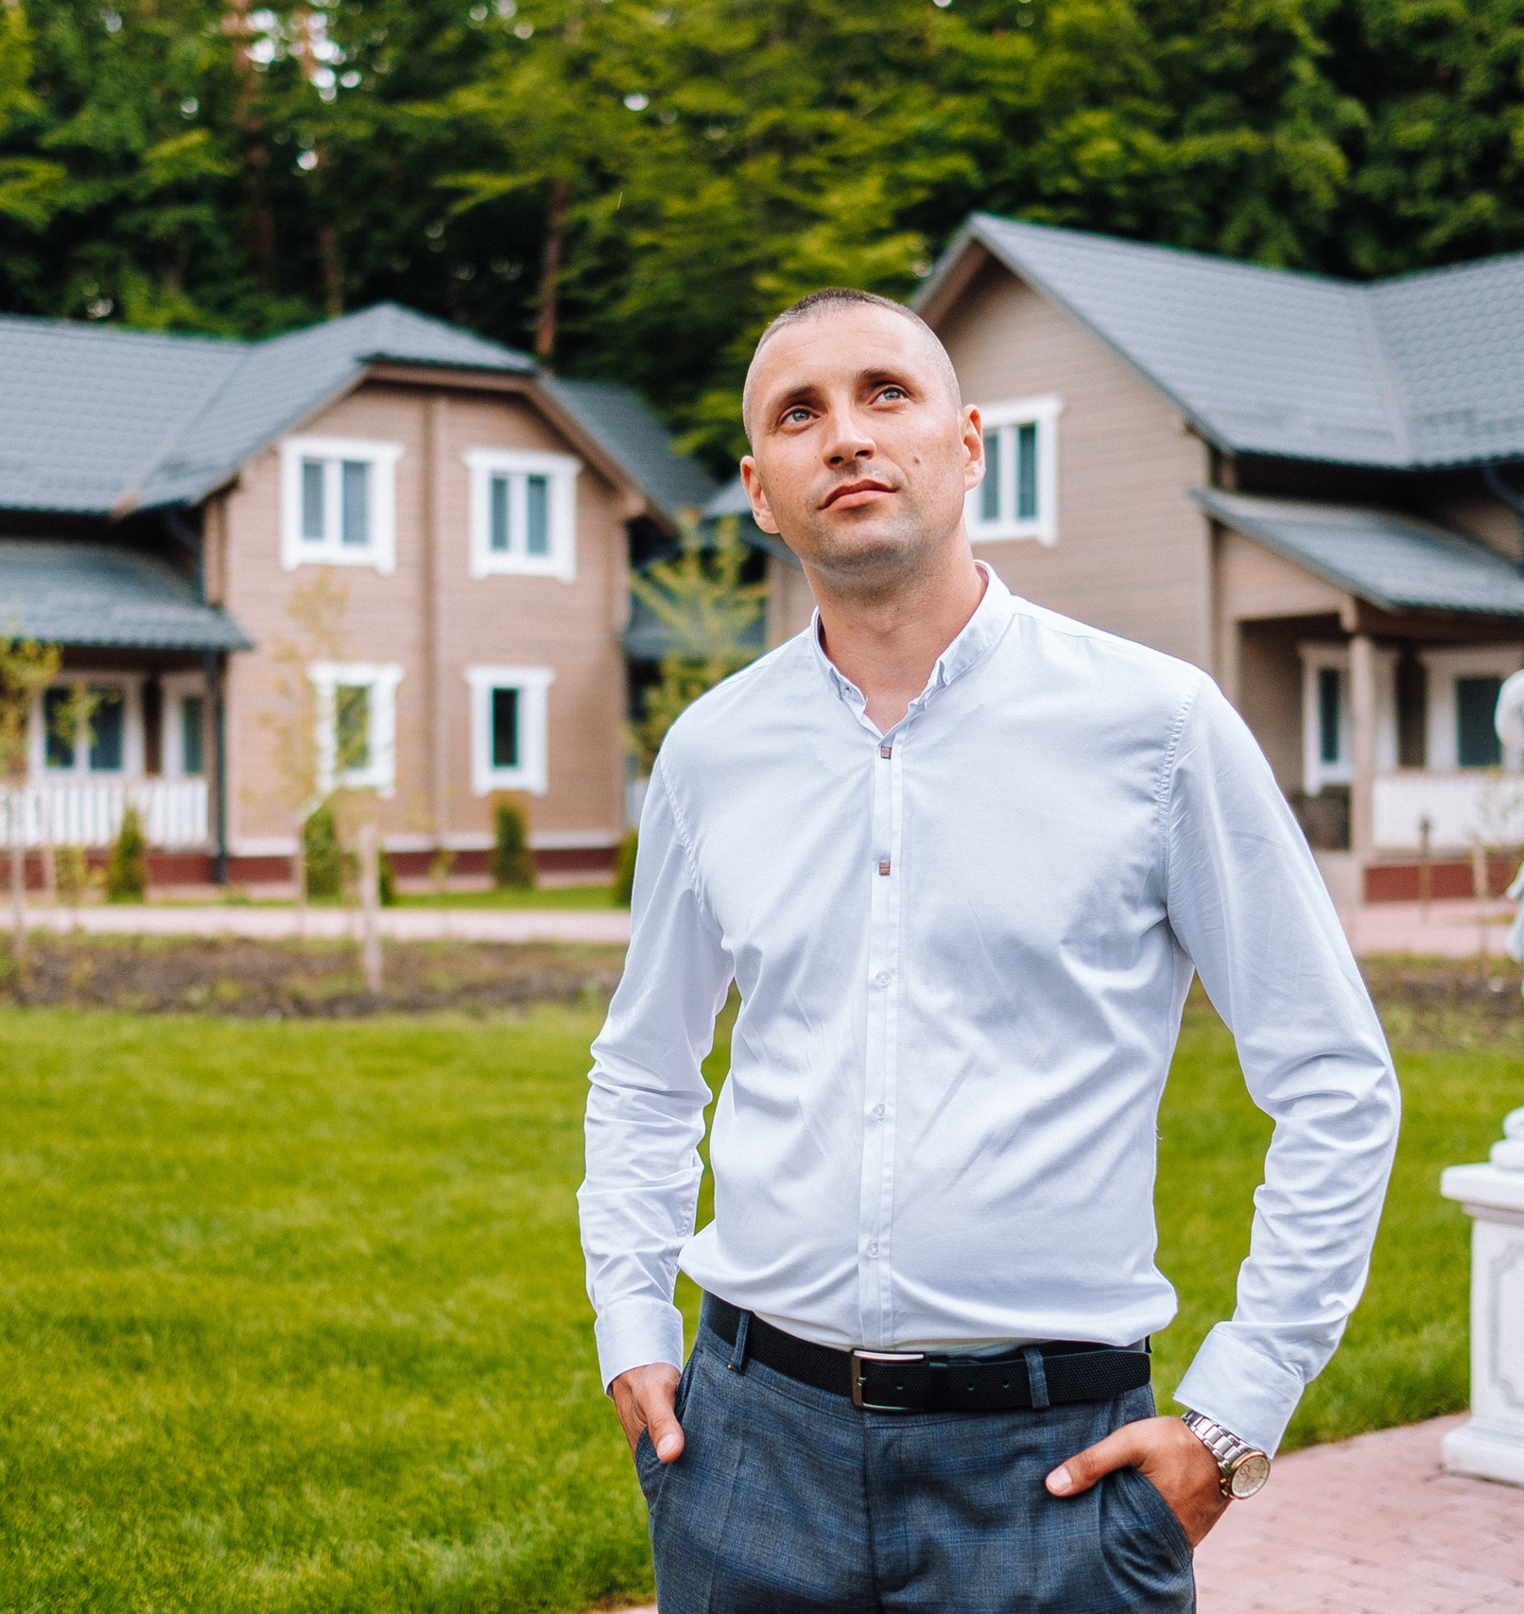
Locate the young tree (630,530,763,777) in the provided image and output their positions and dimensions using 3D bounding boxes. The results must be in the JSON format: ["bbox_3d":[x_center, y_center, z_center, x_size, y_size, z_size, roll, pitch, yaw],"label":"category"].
[{"bbox_3d":[-0.476,-0.568,18.800,1.118,3.409,1.118,0,1,0],"label":"young tree"}]

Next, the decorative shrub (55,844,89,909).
[{"bbox_3d":[-7.406,0.743,25.246,0.384,0.655,0.384,0,1,0],"label":"decorative shrub"}]

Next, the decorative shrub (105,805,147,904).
[{"bbox_3d":[-7.051,0.511,26.113,0.480,1.086,0.480,0,1,0],"label":"decorative shrub"}]

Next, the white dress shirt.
[{"bbox_3d":[0.172,0.135,1.710,0.570,0.620,0.310,0,1,15],"label":"white dress shirt"}]

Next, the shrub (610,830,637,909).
[{"bbox_3d":[-1.388,0.598,24.492,0.412,0.900,0.412,0,1,0],"label":"shrub"}]

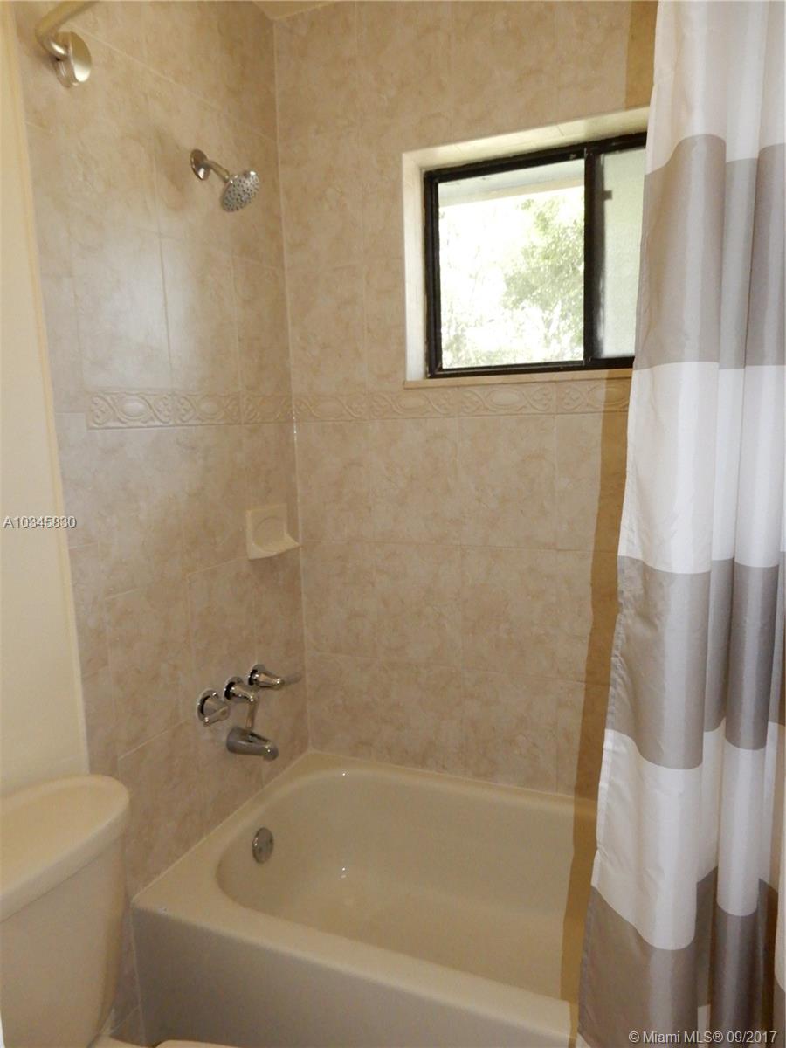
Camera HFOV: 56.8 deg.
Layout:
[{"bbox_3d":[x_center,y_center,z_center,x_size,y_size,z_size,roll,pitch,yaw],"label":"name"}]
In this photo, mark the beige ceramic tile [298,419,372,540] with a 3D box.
[{"bbox_3d":[-0.166,-0.121,2.062,0.236,0.339,0.010,2,9,24],"label":"beige ceramic tile"}]

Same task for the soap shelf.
[{"bbox_3d":[-0.321,0.019,1.978,0.055,0.125,0.175,2,9,24],"label":"soap shelf"}]

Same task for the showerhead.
[{"bbox_3d":[-0.380,-0.786,1.655,0.150,0.142,0.107,2,9,25],"label":"showerhead"}]

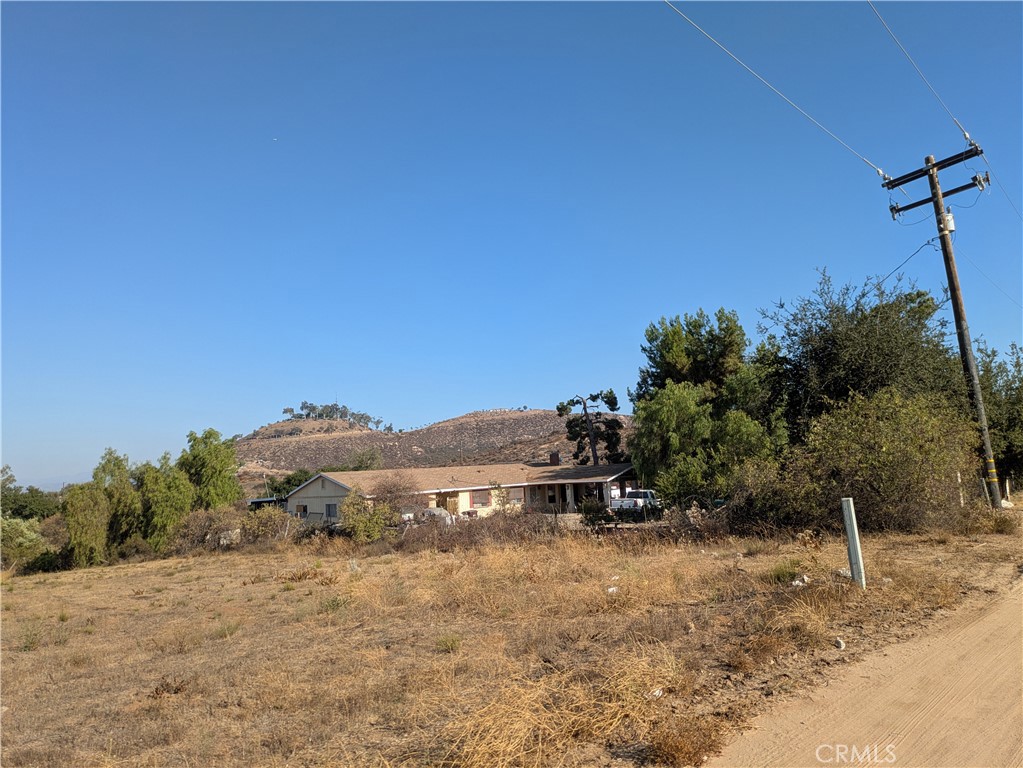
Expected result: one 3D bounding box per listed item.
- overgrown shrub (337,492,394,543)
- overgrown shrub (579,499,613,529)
[{"bbox_3d":[-7.702,7.090,38.989,2.790,2.700,2.650,-2,-7,-11],"label":"overgrown shrub"},{"bbox_3d":[4.819,7.427,42.398,1.930,1.690,1.840,-4,-7,6],"label":"overgrown shrub"}]

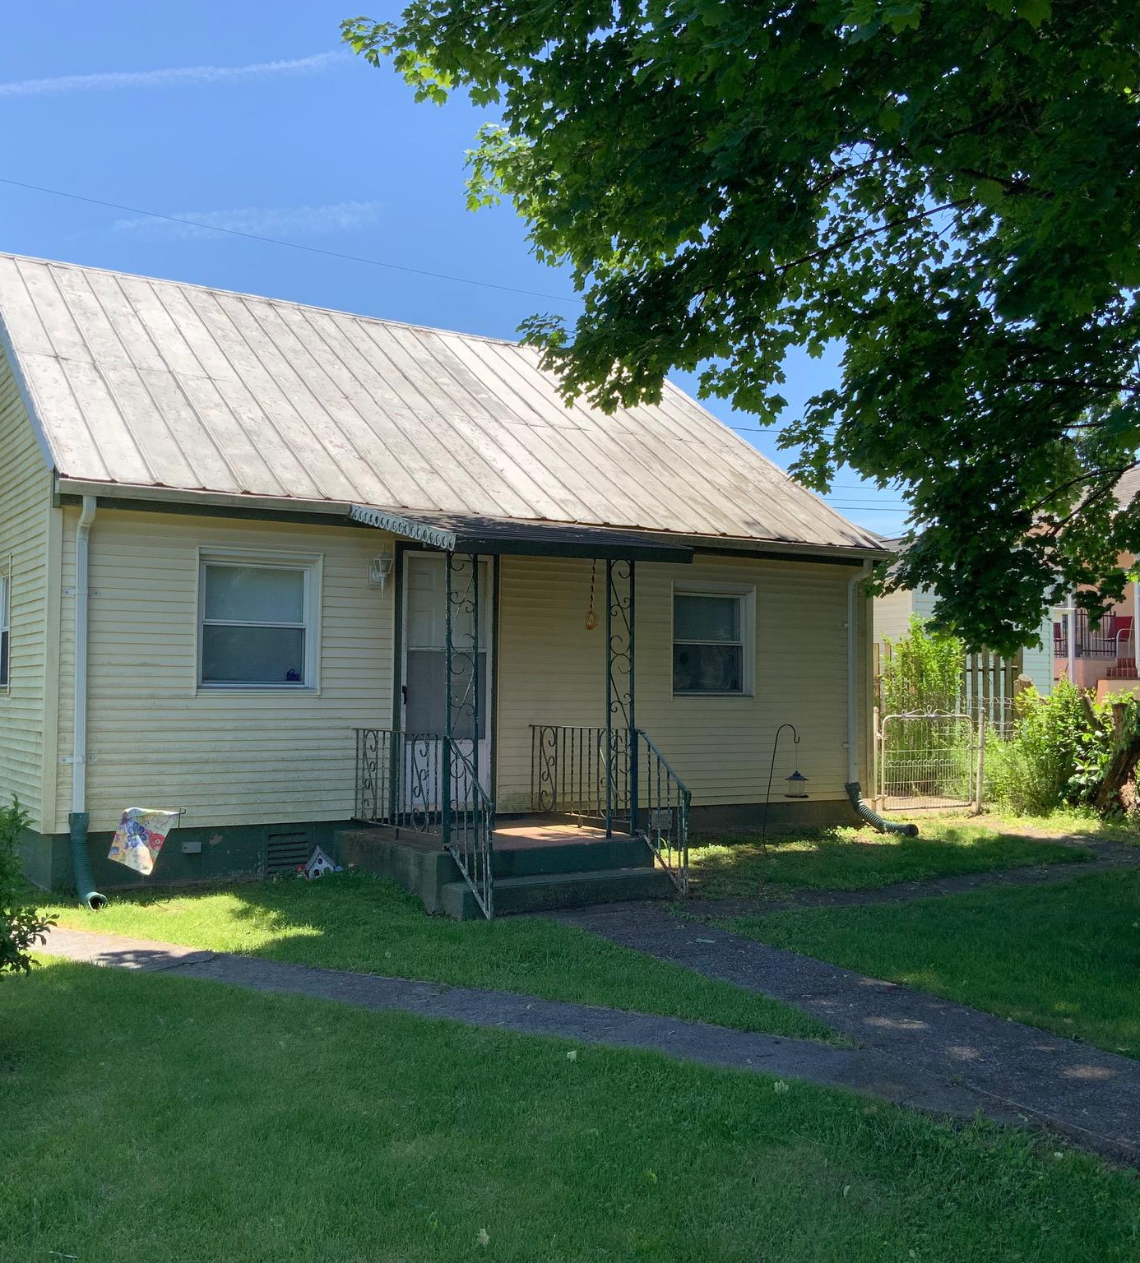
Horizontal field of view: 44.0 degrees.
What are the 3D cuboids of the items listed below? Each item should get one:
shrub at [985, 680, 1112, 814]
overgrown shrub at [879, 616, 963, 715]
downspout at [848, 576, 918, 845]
[{"bbox_3d":[5.221,1.242,15.401,1.400,1.400,1.300,-1,-3,19],"label":"shrub"},{"bbox_3d":[4.300,0.906,17.300,1.100,2.100,1.000,0,-3,14],"label":"overgrown shrub"},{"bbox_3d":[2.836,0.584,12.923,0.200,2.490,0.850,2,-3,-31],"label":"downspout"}]

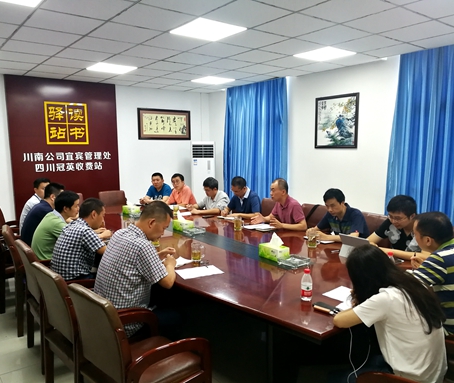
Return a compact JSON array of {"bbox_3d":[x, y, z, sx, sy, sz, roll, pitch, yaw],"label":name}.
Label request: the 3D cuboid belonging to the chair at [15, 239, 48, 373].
[{"bbox_3d":[-1.304,0.824,3.137,0.580,0.940,0.570,-6,8,-39],"label":"chair"}]

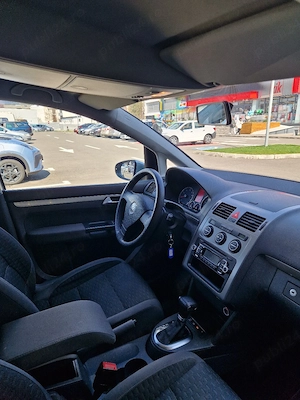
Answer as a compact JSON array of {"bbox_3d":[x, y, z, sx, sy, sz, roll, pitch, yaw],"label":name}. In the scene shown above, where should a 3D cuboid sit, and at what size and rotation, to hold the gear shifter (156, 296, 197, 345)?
[{"bbox_3d":[0.090,0.425,0.956,0.132,0.132,0.085,-7,16,-24],"label":"gear shifter"}]

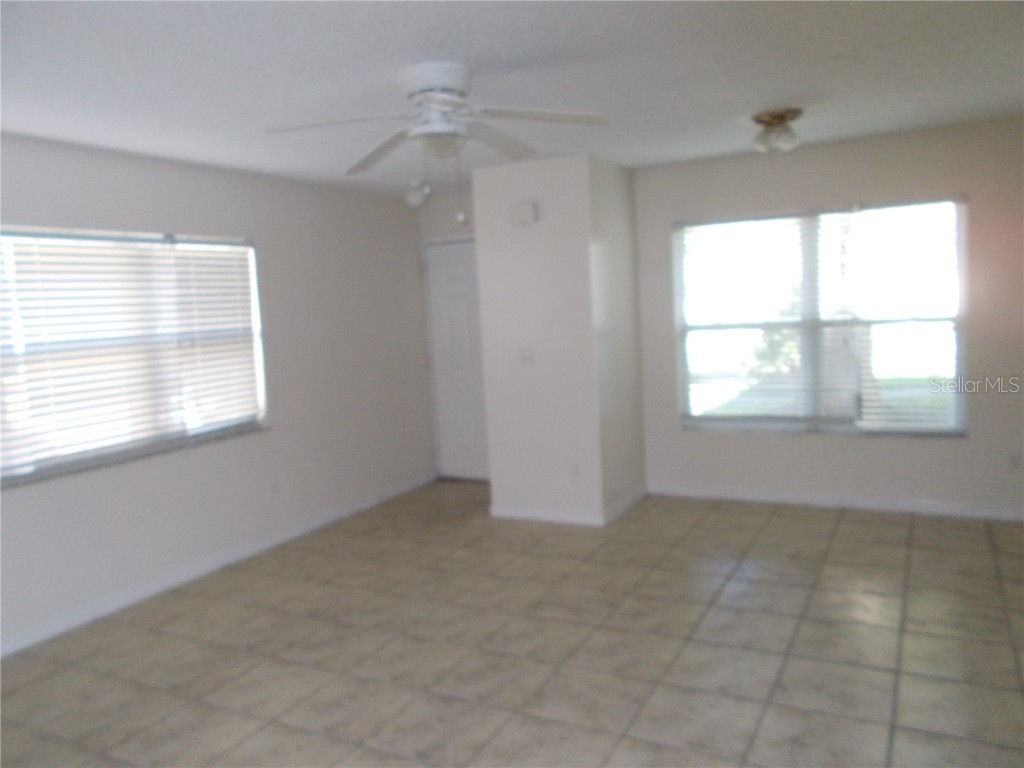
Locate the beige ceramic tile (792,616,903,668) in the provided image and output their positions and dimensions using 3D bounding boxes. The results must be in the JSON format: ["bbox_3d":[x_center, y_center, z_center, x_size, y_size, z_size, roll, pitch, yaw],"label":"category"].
[{"bbox_3d":[1.387,1.079,3.197,0.400,0.010,0.400,0,6,29],"label":"beige ceramic tile"}]

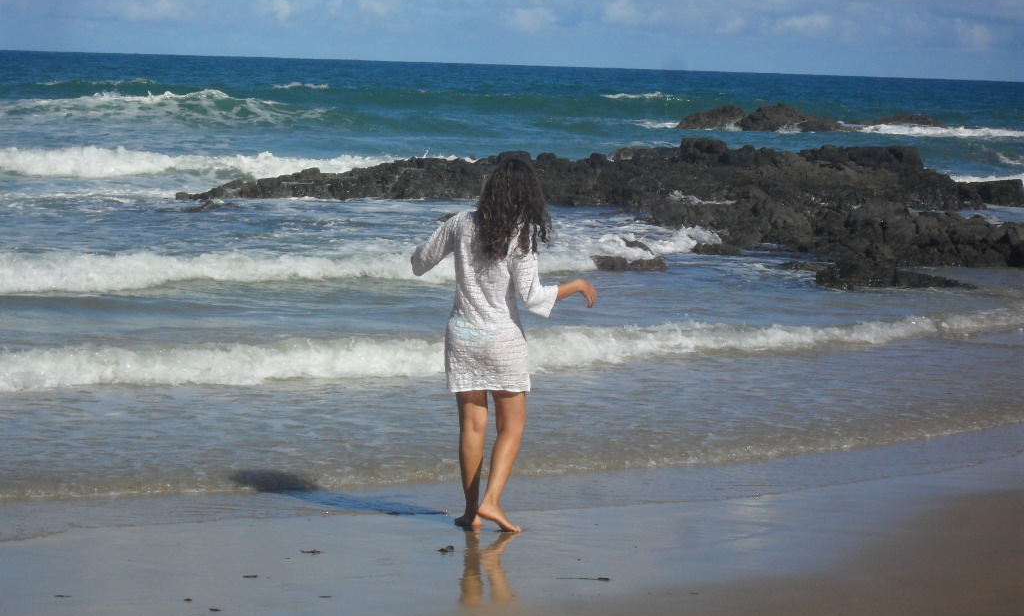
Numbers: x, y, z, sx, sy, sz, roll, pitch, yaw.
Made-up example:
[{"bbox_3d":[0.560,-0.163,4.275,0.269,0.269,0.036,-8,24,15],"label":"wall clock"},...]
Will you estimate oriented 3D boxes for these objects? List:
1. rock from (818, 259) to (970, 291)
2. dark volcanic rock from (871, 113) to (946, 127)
[{"bbox_3d":[4.104,-0.361,33.500,1.550,0.290,0.850,1,5,-12],"label":"rock"},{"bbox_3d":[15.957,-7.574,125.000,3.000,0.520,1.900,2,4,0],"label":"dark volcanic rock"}]

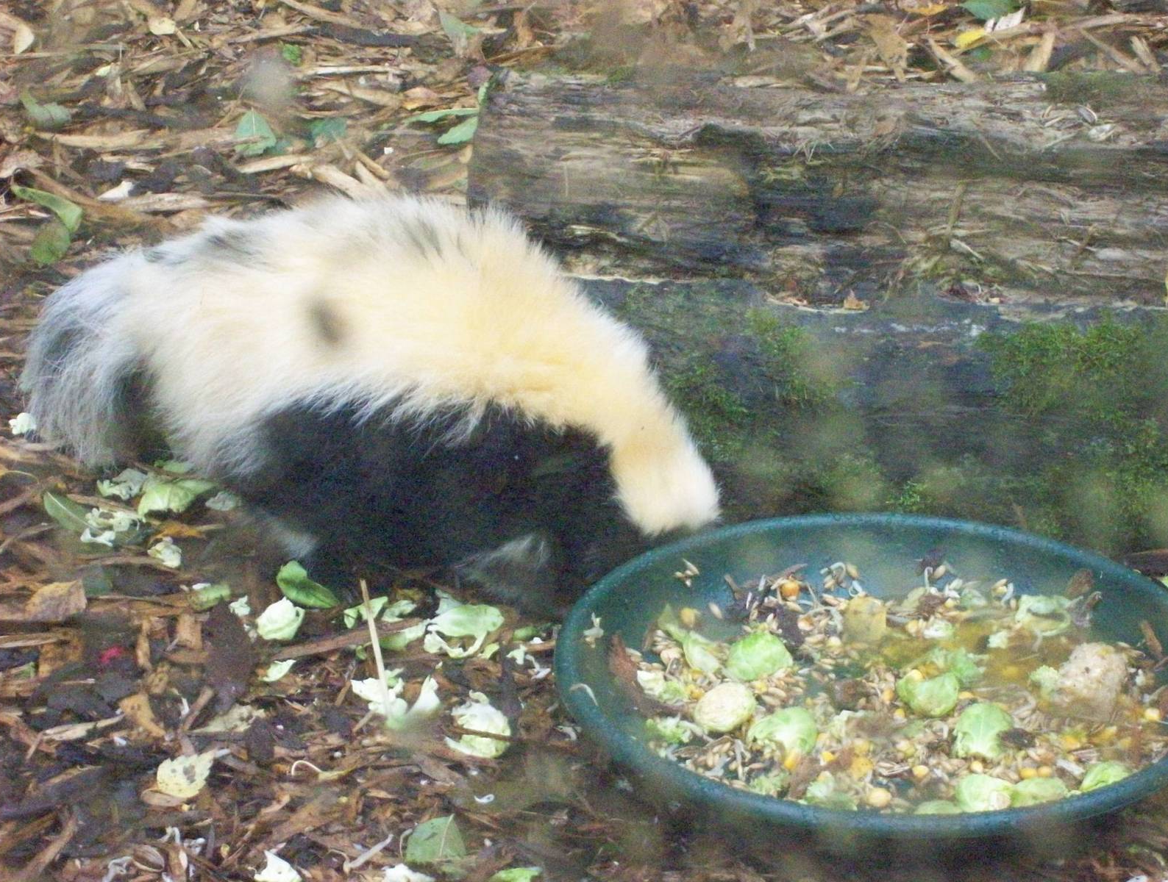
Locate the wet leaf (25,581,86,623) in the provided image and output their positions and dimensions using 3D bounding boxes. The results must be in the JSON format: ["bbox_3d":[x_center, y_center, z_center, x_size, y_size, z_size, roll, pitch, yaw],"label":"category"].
[{"bbox_3d":[-0.269,0.081,1.869,0.034,0.010,0.023,-16,43,-21],"label":"wet leaf"}]

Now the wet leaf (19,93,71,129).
[{"bbox_3d":[-0.371,-0.230,2.534,0.024,0.012,0.042,-22,52,-23],"label":"wet leaf"}]

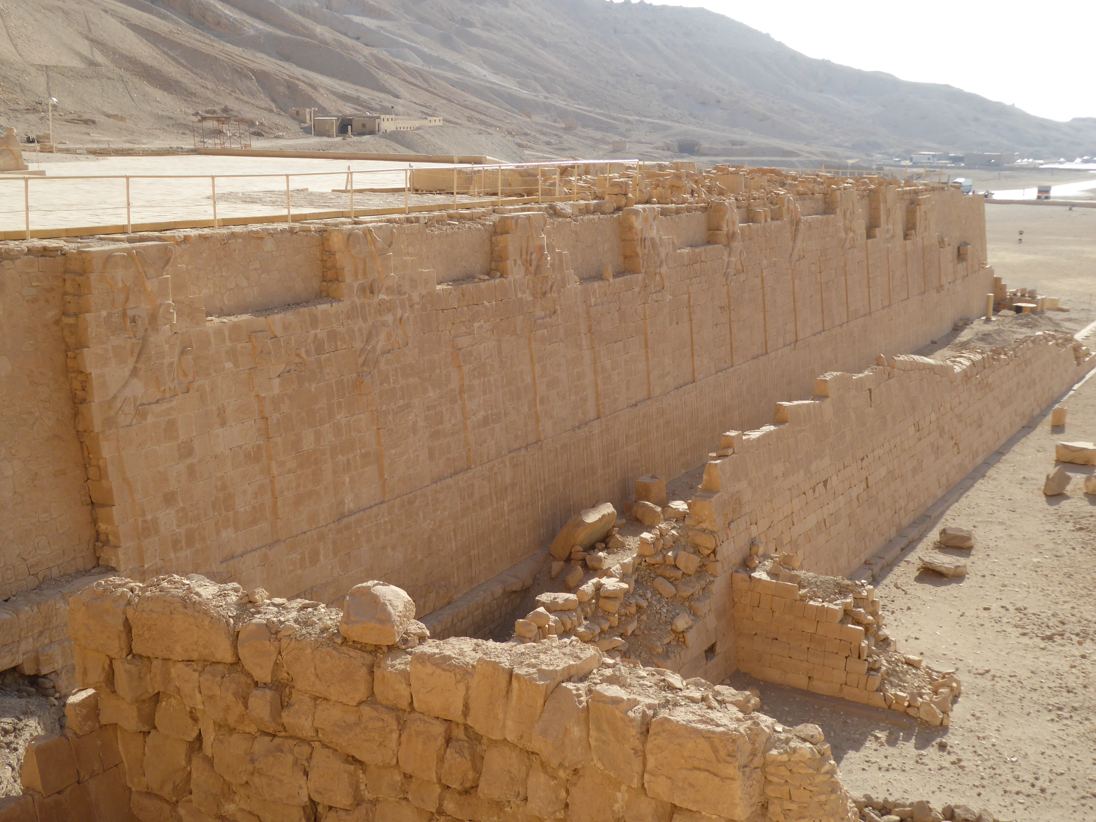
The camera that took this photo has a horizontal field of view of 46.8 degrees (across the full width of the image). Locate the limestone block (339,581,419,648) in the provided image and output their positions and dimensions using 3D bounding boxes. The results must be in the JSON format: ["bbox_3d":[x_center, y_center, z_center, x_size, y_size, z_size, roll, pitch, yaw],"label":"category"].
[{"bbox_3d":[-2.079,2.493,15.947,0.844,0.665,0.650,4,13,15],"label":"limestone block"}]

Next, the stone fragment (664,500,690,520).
[{"bbox_3d":[3.815,2.925,37.492,0.618,0.371,0.474,7,14,30],"label":"stone fragment"}]

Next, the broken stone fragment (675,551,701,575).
[{"bbox_3d":[2.794,3.041,25.200,0.440,0.390,0.390,7,14,29],"label":"broken stone fragment"}]

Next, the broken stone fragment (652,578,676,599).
[{"bbox_3d":[2.428,3.700,26.500,0.460,0.250,0.300,31,24,22],"label":"broken stone fragment"}]

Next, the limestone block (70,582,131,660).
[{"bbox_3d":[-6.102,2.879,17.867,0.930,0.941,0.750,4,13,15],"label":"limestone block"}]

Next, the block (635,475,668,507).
[{"bbox_3d":[3.155,2.439,38.883,0.618,0.824,0.762,10,16,39],"label":"block"}]

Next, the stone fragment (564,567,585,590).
[{"bbox_3d":[0.683,4.357,33.063,0.340,0.433,0.515,7,14,30],"label":"stone fragment"}]

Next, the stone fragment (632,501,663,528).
[{"bbox_3d":[2.308,2.387,29.300,0.600,0.480,0.480,7,14,29],"label":"stone fragment"}]

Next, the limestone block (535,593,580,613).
[{"bbox_3d":[0.197,3.995,26.500,0.930,0.260,0.500,1,13,0],"label":"limestone block"}]

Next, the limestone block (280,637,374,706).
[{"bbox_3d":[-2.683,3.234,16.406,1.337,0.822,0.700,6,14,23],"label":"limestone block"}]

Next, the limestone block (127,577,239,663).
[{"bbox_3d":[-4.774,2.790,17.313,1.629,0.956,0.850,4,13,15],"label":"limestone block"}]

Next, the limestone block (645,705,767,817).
[{"bbox_3d":[2.002,4.419,16.068,1.370,0.958,0.680,7,14,30],"label":"limestone block"}]

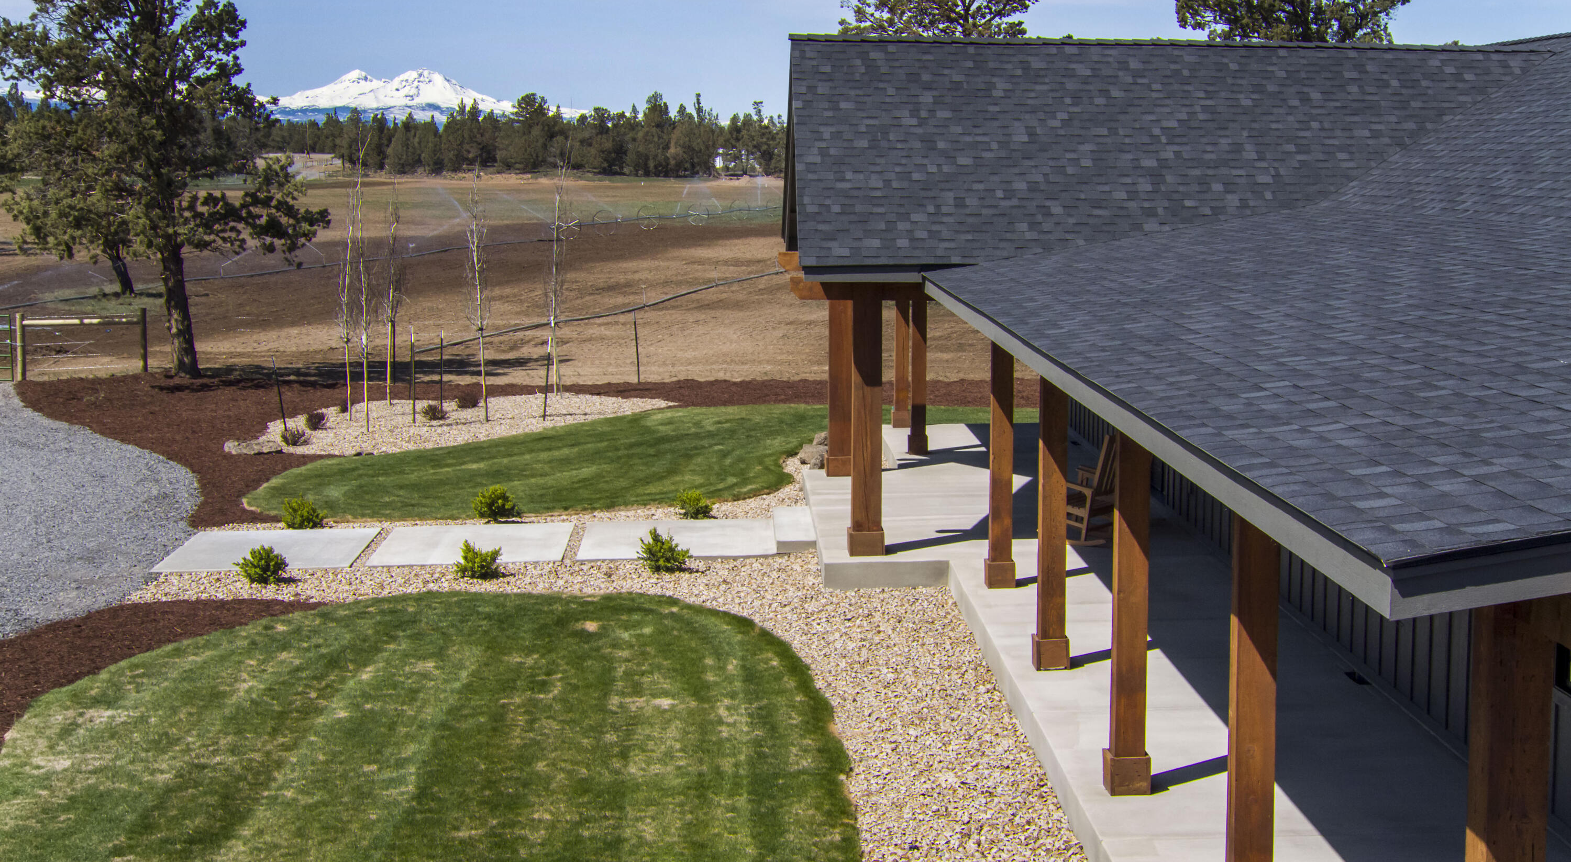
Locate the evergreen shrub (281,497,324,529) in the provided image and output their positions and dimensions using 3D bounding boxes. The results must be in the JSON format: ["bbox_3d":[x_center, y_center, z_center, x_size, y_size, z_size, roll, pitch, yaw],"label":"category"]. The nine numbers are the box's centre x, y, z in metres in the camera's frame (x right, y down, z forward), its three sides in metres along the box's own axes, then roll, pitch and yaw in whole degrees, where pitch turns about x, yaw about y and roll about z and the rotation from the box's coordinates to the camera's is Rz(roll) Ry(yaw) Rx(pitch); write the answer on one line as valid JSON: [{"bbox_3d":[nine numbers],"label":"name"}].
[{"bbox_3d":[-5.551,0.916,26.225,0.460,0.350,0.460,0,7,-1],"label":"evergreen shrub"}]

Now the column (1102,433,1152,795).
[{"bbox_3d":[2.249,1.047,14.721,0.265,2.645,0.265,0,7,-1],"label":"column"}]

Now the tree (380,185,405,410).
[{"bbox_3d":[-7.081,-2.452,40.834,0.467,3.955,0.467,0,7,-1],"label":"tree"}]

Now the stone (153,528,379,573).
[{"bbox_3d":[-5.993,1.431,26.488,2.213,0.100,2.636,-1,7,-1],"label":"stone"}]

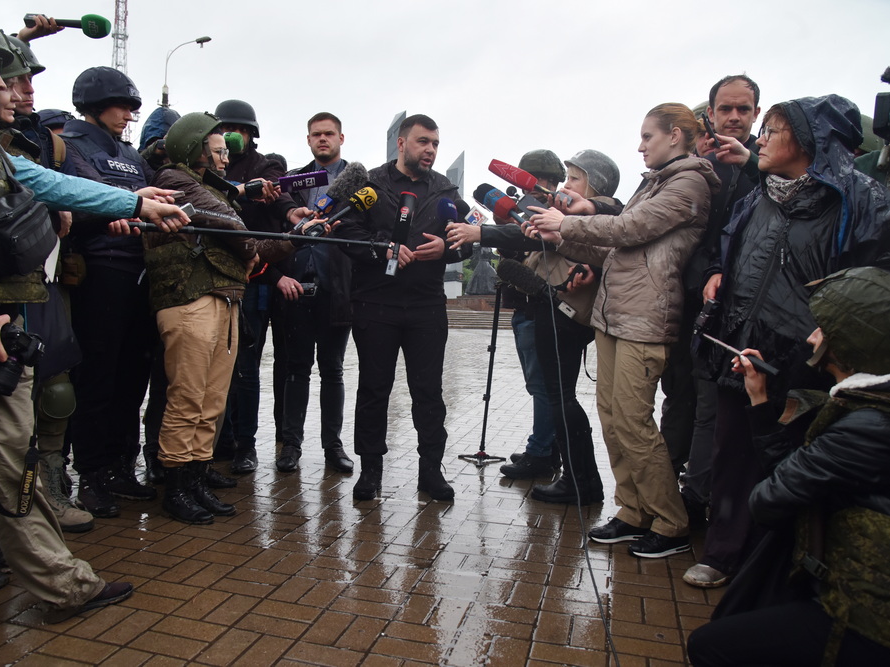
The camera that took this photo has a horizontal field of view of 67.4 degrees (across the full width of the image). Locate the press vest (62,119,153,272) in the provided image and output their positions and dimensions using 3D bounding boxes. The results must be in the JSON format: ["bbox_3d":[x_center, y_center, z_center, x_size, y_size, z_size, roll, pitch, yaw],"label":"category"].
[{"bbox_3d":[-1.422,-0.584,2.800,0.310,0.620,0.440,4,4,27],"label":"press vest"}]

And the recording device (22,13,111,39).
[{"bbox_3d":[-1.419,-1.155,2.500,0.310,0.075,0.075,1,3,-13],"label":"recording device"}]

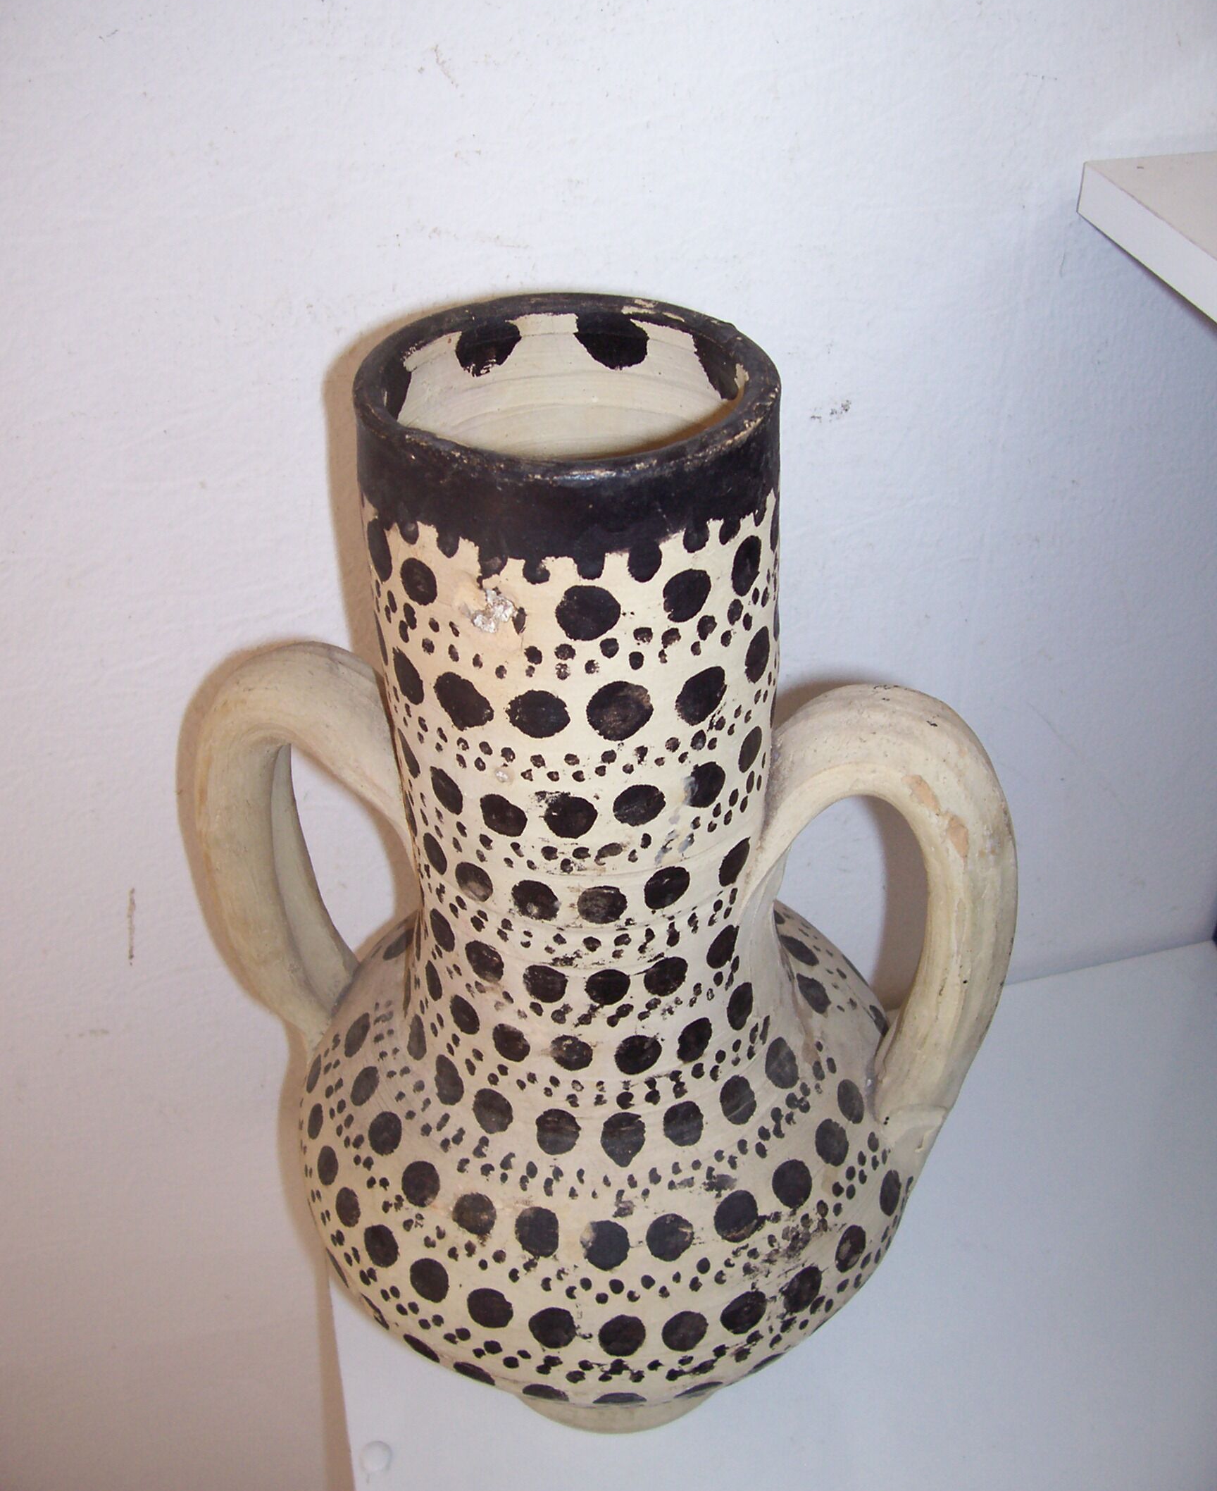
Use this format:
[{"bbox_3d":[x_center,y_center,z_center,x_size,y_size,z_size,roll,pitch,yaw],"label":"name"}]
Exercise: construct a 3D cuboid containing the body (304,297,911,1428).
[{"bbox_3d":[-0.004,0.067,0.521,0.216,0.403,0.216,4,39,7],"label":"body"}]

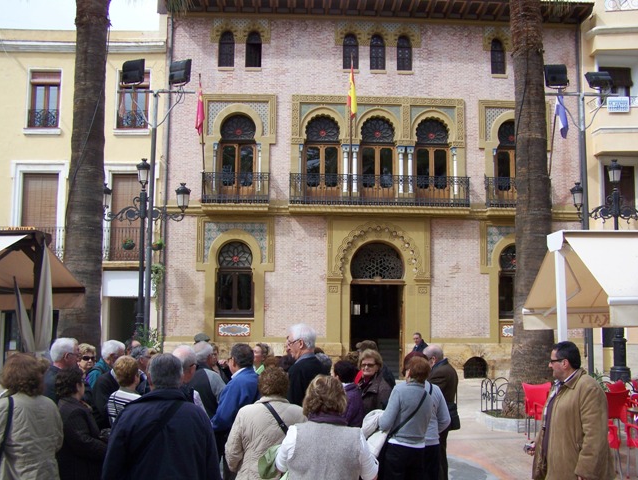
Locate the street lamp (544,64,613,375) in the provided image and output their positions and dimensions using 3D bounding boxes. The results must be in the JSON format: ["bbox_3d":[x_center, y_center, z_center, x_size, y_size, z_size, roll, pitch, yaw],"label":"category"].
[{"bbox_3d":[6.842,-0.349,18.011,1.967,8.582,0.450,1,-6,-2],"label":"street lamp"}]

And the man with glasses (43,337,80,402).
[{"bbox_3d":[-1.964,1.587,5.295,0.340,1.680,0.500,5,-9,-33],"label":"man with glasses"}]

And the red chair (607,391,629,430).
[{"bbox_3d":[4.440,2.655,10.451,0.560,0.850,0.560,-3,-8,23],"label":"red chair"}]

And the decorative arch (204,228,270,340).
[{"bbox_3d":[-2.635,1.333,22.515,2.289,3.672,0.300,1,-7,-3],"label":"decorative arch"}]

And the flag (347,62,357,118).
[{"bbox_3d":[1.061,-4.711,22.252,0.318,1.813,0.300,1,-7,-3],"label":"flag"}]

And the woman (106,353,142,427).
[{"bbox_3d":[-1.465,1.661,5.261,0.480,1.580,0.340,-3,-7,25],"label":"woman"}]

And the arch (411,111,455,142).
[{"bbox_3d":[3.701,-3.710,22.754,1.451,1.128,0.250,1,-6,-2],"label":"arch"}]

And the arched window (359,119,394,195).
[{"bbox_3d":[1.967,-2.695,23.391,1.152,2.885,0.250,1,-7,-3],"label":"arched window"}]

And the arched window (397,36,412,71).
[{"bbox_3d":[2.897,-6.300,23.791,0.503,1.230,0.180,1,-7,-3],"label":"arched window"}]

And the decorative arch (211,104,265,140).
[{"bbox_3d":[-2.865,-4.182,25.004,1.840,1.318,0.250,1,-7,-3],"label":"decorative arch"}]

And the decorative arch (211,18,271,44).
[{"bbox_3d":[-2.812,-7.540,25.409,2.140,0.946,0.200,1,-7,-3],"label":"decorative arch"}]

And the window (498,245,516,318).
[{"bbox_3d":[6.623,1.351,23.441,1.256,2.536,0.250,1,-7,-3],"label":"window"}]

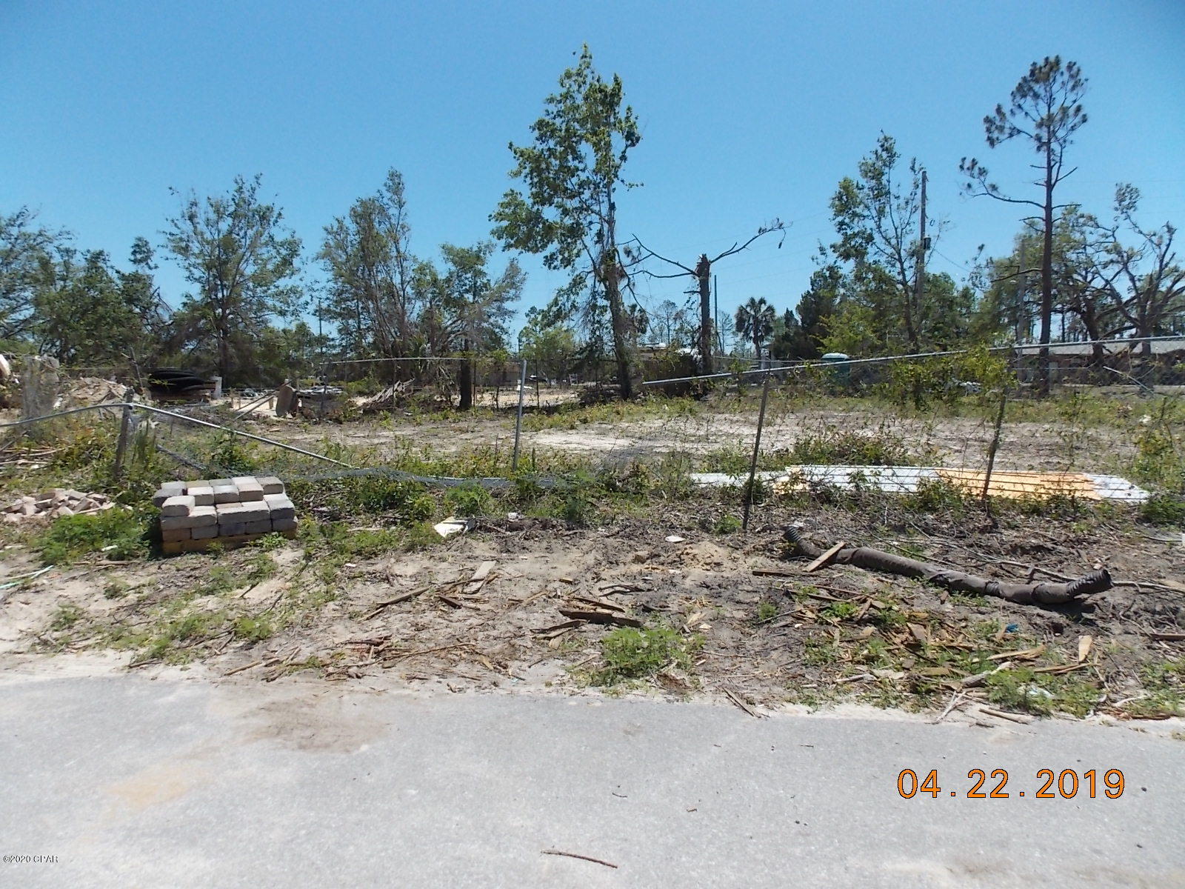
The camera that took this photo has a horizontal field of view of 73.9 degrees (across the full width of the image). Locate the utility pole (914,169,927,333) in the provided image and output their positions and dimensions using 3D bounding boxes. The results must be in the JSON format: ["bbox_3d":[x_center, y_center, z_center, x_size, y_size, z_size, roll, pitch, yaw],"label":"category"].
[{"bbox_3d":[15.665,-7.480,37.457,0.548,10.846,0.420,0,5,0],"label":"utility pole"}]

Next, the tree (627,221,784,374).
[{"bbox_3d":[4.942,-5.758,34.609,6.778,7.960,3.600,0,5,0],"label":"tree"}]

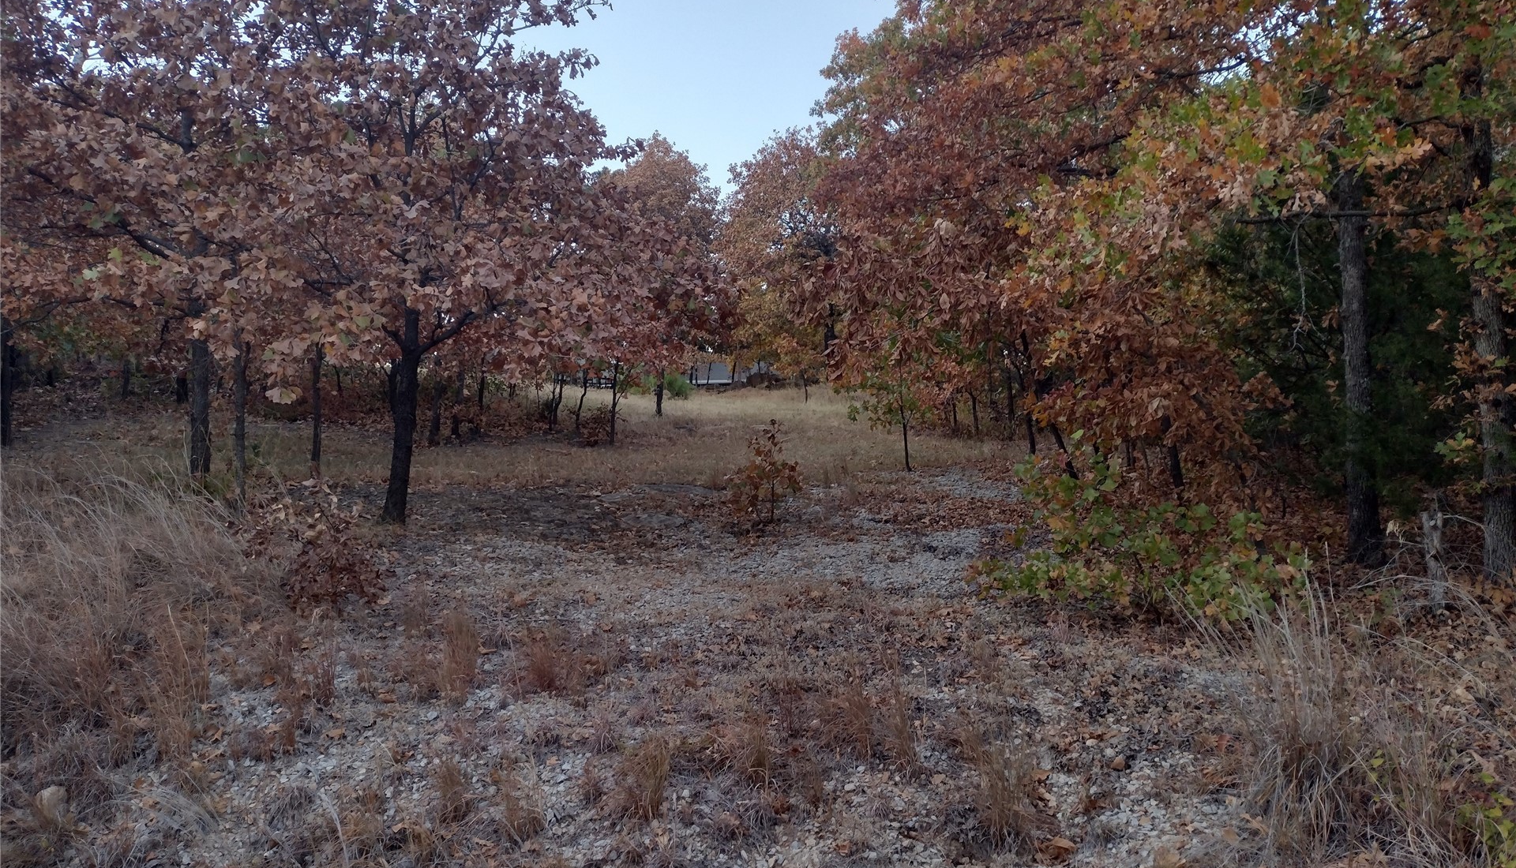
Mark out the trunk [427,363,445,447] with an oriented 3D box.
[{"bbox_3d":[-6.266,-0.553,23.000,0.320,1.630,0.270,-1,2,0],"label":"trunk"}]

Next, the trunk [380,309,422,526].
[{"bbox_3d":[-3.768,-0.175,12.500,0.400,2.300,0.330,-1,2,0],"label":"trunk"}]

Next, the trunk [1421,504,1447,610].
[{"bbox_3d":[4.637,0.844,8.100,0.170,0.720,0.150,-1,2,0],"label":"trunk"}]

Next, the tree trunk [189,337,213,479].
[{"bbox_3d":[-6.811,-0.312,14.500,0.240,1.743,0.240,0,0,0],"label":"tree trunk"}]

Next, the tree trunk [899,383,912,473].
[{"bbox_3d":[1.933,-0.078,15.500,0.110,1.167,0.100,-4,0,0],"label":"tree trunk"}]

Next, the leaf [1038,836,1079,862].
[{"bbox_3d":[1.016,1.406,4.000,0.135,0.060,0.110,-1,2,0],"label":"leaf"}]

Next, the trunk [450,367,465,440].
[{"bbox_3d":[-5.195,-0.524,20.500,0.150,1.273,0.150,1,0,0],"label":"trunk"}]

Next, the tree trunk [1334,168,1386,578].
[{"bbox_3d":[4.819,-0.528,9.500,0.270,3.199,0.270,-2,0,0],"label":"tree trunk"}]

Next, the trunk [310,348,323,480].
[{"bbox_3d":[-5.589,-0.255,15.000,0.125,1.668,0.125,2,0,0],"label":"trunk"}]

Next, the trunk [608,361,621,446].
[{"bbox_3d":[-2.848,-0.600,23.500,0.220,1.720,0.180,-1,2,0],"label":"trunk"}]

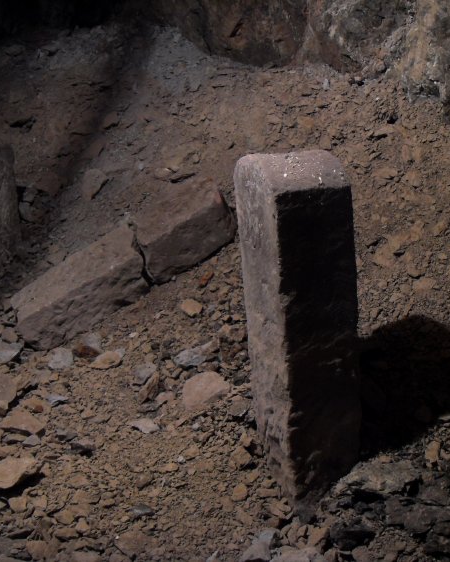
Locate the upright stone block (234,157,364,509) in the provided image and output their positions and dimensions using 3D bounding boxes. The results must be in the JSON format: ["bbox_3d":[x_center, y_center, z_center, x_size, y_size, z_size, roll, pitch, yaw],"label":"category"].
[{"bbox_3d":[0.199,0.118,2.200,0.210,0.875,0.212,-12,16,-24],"label":"upright stone block"}]

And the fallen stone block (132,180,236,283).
[{"bbox_3d":[-0.153,-0.183,3.050,0.335,0.178,0.165,-27,50,-13],"label":"fallen stone block"}]

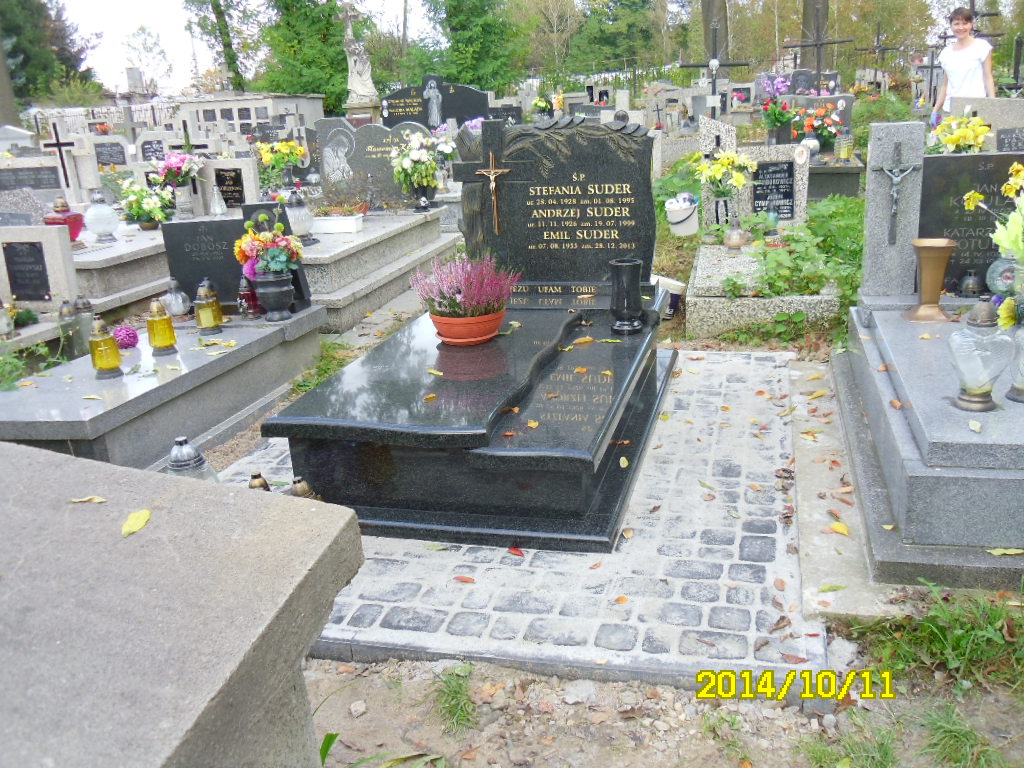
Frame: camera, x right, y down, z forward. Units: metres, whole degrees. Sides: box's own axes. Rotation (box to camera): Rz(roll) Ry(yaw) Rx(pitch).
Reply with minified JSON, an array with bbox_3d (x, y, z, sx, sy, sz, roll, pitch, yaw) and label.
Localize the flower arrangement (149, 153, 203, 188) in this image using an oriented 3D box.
[{"bbox_3d":[-2.971,-1.884,8.112,0.440,0.269,0.360,1,18,16],"label":"flower arrangement"}]

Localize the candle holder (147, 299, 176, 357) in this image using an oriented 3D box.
[{"bbox_3d":[-1.395,-0.228,3.605,0.120,0.217,0.120,2,17,15],"label":"candle holder"}]

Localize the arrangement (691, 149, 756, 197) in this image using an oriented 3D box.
[{"bbox_3d":[1.369,-1.342,5.874,0.410,0.266,0.330,1,18,16],"label":"arrangement"}]

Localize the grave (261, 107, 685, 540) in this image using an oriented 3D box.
[{"bbox_3d":[-0.023,-0.390,3.402,1.087,1.130,2.073,2,17,15],"label":"grave"}]

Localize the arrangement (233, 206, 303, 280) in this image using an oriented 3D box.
[{"bbox_3d":[-1.177,-0.676,4.422,0.310,0.333,0.280,1,18,16],"label":"arrangement"}]

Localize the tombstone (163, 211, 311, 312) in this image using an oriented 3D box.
[{"bbox_3d":[-1.303,-0.598,4.352,0.645,0.509,0.170,2,17,15],"label":"tombstone"}]

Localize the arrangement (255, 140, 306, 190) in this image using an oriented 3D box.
[{"bbox_3d":[-2.475,-2.342,9.813,0.470,0.455,0.380,1,18,16],"label":"arrangement"}]

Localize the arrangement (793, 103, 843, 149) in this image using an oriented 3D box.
[{"bbox_3d":[2.741,-2.294,8.200,0.420,0.400,0.360,2,17,18],"label":"arrangement"}]

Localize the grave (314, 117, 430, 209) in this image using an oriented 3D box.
[{"bbox_3d":[-0.998,-1.646,6.879,0.967,0.695,0.180,0,17,11],"label":"grave"}]

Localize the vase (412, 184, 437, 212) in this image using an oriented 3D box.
[{"bbox_3d":[-0.733,-1.585,7.756,0.200,0.202,0.200,1,18,16],"label":"vase"}]

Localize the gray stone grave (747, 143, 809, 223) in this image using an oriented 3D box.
[{"bbox_3d":[1.755,-1.321,6.089,0.416,0.519,0.100,1,18,16],"label":"gray stone grave"}]

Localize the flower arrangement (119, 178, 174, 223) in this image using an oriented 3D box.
[{"bbox_3d":[-2.361,-1.158,5.888,0.360,0.330,0.330,-9,17,-20],"label":"flower arrangement"}]

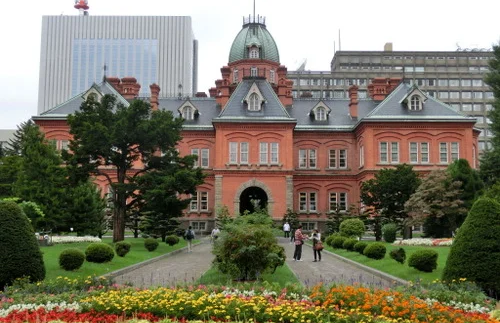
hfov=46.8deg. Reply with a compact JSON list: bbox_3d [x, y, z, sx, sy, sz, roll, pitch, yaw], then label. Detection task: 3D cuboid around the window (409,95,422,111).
[{"bbox_3d":[21.821,-7.759,76.182,1.770,2.100,0.250,0,-6,0],"label":"window"}]

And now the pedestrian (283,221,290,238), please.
[{"bbox_3d":[3.954,7.288,61.574,0.600,1.736,0.350,0,-6,0],"label":"pedestrian"}]

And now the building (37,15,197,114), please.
[{"bbox_3d":[-53.520,-14.722,242.978,60.000,84.569,31.000,0,-6,0],"label":"building"}]

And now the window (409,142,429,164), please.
[{"bbox_3d":[22.476,-1.111,76.393,2.612,2.824,0.300,0,-6,0],"label":"window"}]

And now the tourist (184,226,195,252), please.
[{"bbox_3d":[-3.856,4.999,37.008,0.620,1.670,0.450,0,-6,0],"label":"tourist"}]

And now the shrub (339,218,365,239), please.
[{"bbox_3d":[8.755,5.802,49.668,2.210,1.710,2.200,0,-6,0],"label":"shrub"}]

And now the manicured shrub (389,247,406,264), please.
[{"bbox_3d":[6.350,4.047,24.798,0.750,0.720,0.750,0,-6,0],"label":"manicured shrub"}]

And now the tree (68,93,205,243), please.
[{"bbox_3d":[-10.188,0.493,50.538,12.068,12.942,11.000,0,-6,0],"label":"tree"}]

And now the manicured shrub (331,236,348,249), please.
[{"bbox_3d":[5.442,4.955,35.172,0.986,0.736,0.980,0,-6,0],"label":"manicured shrub"}]

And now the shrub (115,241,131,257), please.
[{"bbox_3d":[-5.933,4.127,27.100,0.750,0.743,0.750,0,-6,0],"label":"shrub"}]

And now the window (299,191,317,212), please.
[{"bbox_3d":[7.732,5.420,77.164,2.377,2.560,0.300,0,-6,0],"label":"window"}]

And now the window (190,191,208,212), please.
[{"bbox_3d":[-7.282,5.790,83.317,2.597,2.836,0.300,0,-6,0],"label":"window"}]

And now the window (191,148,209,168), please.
[{"bbox_3d":[-6.786,-0.376,78.969,2.560,2.680,0.250,0,-6,0],"label":"window"}]

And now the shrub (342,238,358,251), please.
[{"bbox_3d":[5.899,4.925,33.917,0.880,0.686,0.880,0,-6,0],"label":"shrub"}]

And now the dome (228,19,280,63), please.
[{"bbox_3d":[0.736,-18.676,89.518,7.917,7.030,7.700,0,-6,0],"label":"dome"}]

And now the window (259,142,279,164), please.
[{"bbox_3d":[2.462,-1.031,74.490,2.530,2.860,0.250,0,-6,0],"label":"window"}]

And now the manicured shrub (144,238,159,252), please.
[{"bbox_3d":[-5.727,4.876,33.697,0.830,0.810,0.830,0,-6,0],"label":"manicured shrub"}]

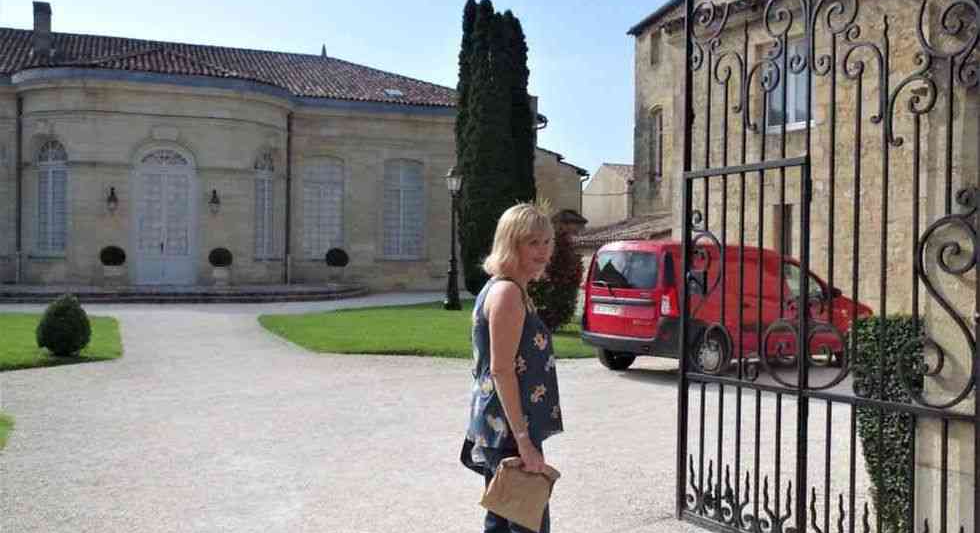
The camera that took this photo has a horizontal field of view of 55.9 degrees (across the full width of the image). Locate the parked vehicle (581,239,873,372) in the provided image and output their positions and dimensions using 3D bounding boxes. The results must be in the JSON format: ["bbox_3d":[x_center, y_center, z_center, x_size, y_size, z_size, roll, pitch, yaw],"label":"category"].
[{"bbox_3d":[3.294,0.513,12.252,4.450,1.640,1.760,0,1,-36],"label":"parked vehicle"}]

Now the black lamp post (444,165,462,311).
[{"bbox_3d":[-0.921,-0.732,23.300,0.450,3.700,0.450,1,1,0],"label":"black lamp post"}]

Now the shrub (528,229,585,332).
[{"bbox_3d":[1.161,0.262,17.300,1.170,1.920,1.150,1,1,0],"label":"shrub"}]

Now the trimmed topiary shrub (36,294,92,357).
[{"bbox_3d":[-5.874,0.814,12.750,0.770,0.860,0.770,1,1,0],"label":"trimmed topiary shrub"}]

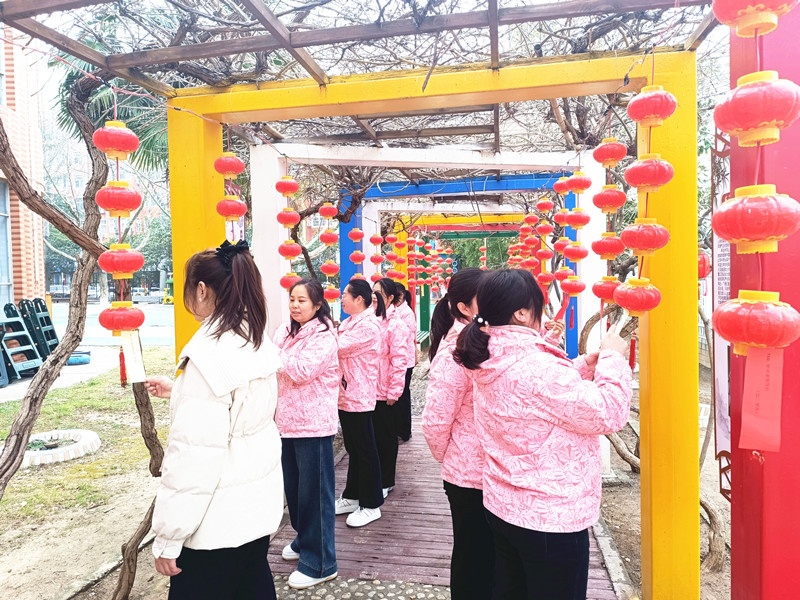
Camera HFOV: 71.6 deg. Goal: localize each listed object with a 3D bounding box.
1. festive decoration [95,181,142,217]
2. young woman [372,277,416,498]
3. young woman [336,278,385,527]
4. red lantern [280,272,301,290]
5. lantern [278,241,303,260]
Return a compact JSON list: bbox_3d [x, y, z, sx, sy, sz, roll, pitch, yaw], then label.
[{"bbox_3d":[-1.115,-0.399,2.200,0.165,0.144,0.165,-1,2,0],"label":"festive decoration"},{"bbox_3d":[-0.087,0.649,4.220,0.380,1.630,0.480,-2,2,-20],"label":"young woman"},{"bbox_3d":[-0.276,0.681,3.740,0.420,1.620,0.500,-1,1,-18],"label":"young woman"},{"bbox_3d":[-0.820,-0.128,4.200,0.172,0.147,0.172,-1,1,0],"label":"red lantern"},{"bbox_3d":[-0.797,-0.362,4.040,0.165,0.144,0.165,-1,2,0],"label":"lantern"}]

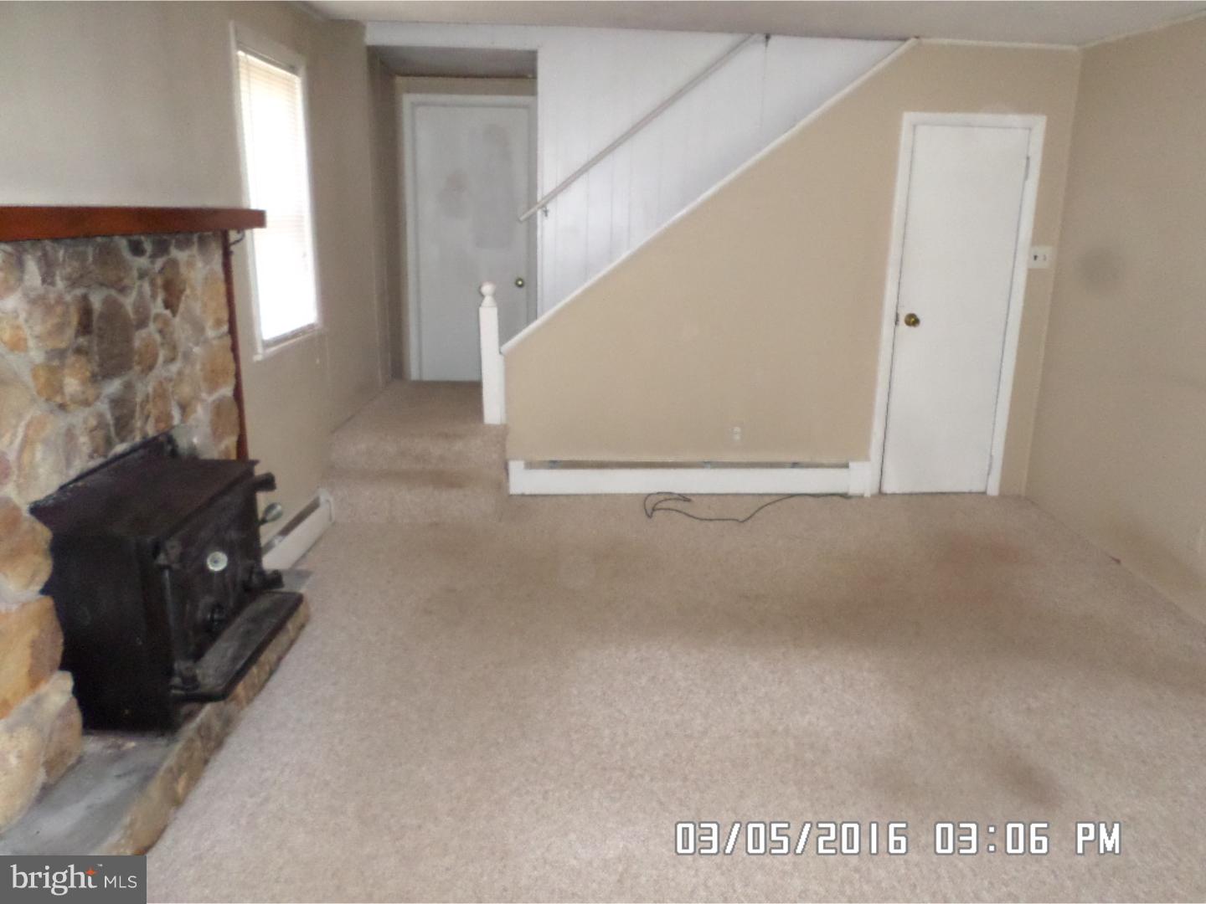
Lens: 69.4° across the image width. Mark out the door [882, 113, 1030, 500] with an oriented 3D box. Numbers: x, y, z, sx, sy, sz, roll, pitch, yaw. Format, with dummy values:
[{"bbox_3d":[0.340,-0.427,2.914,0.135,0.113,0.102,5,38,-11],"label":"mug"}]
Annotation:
[{"bbox_3d":[1.939,-0.740,4.850,0.627,2.015,0.050,0,14,-2],"label":"door"}]

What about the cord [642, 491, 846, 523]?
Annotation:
[{"bbox_3d":[0.820,0.303,4.767,1.180,0.015,0.449,0,15,-2],"label":"cord"}]

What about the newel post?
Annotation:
[{"bbox_3d":[-0.610,-0.545,4.824,0.100,0.780,0.095,0,15,-2],"label":"newel post"}]

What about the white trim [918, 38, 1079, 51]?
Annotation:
[{"bbox_3d":[2.002,-2.061,4.408,0.827,0.030,0.025,2,14,-2],"label":"white trim"}]

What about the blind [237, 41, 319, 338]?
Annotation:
[{"bbox_3d":[-1.470,-1.146,4.006,0.040,1.175,0.825,0,15,-2],"label":"blind"}]

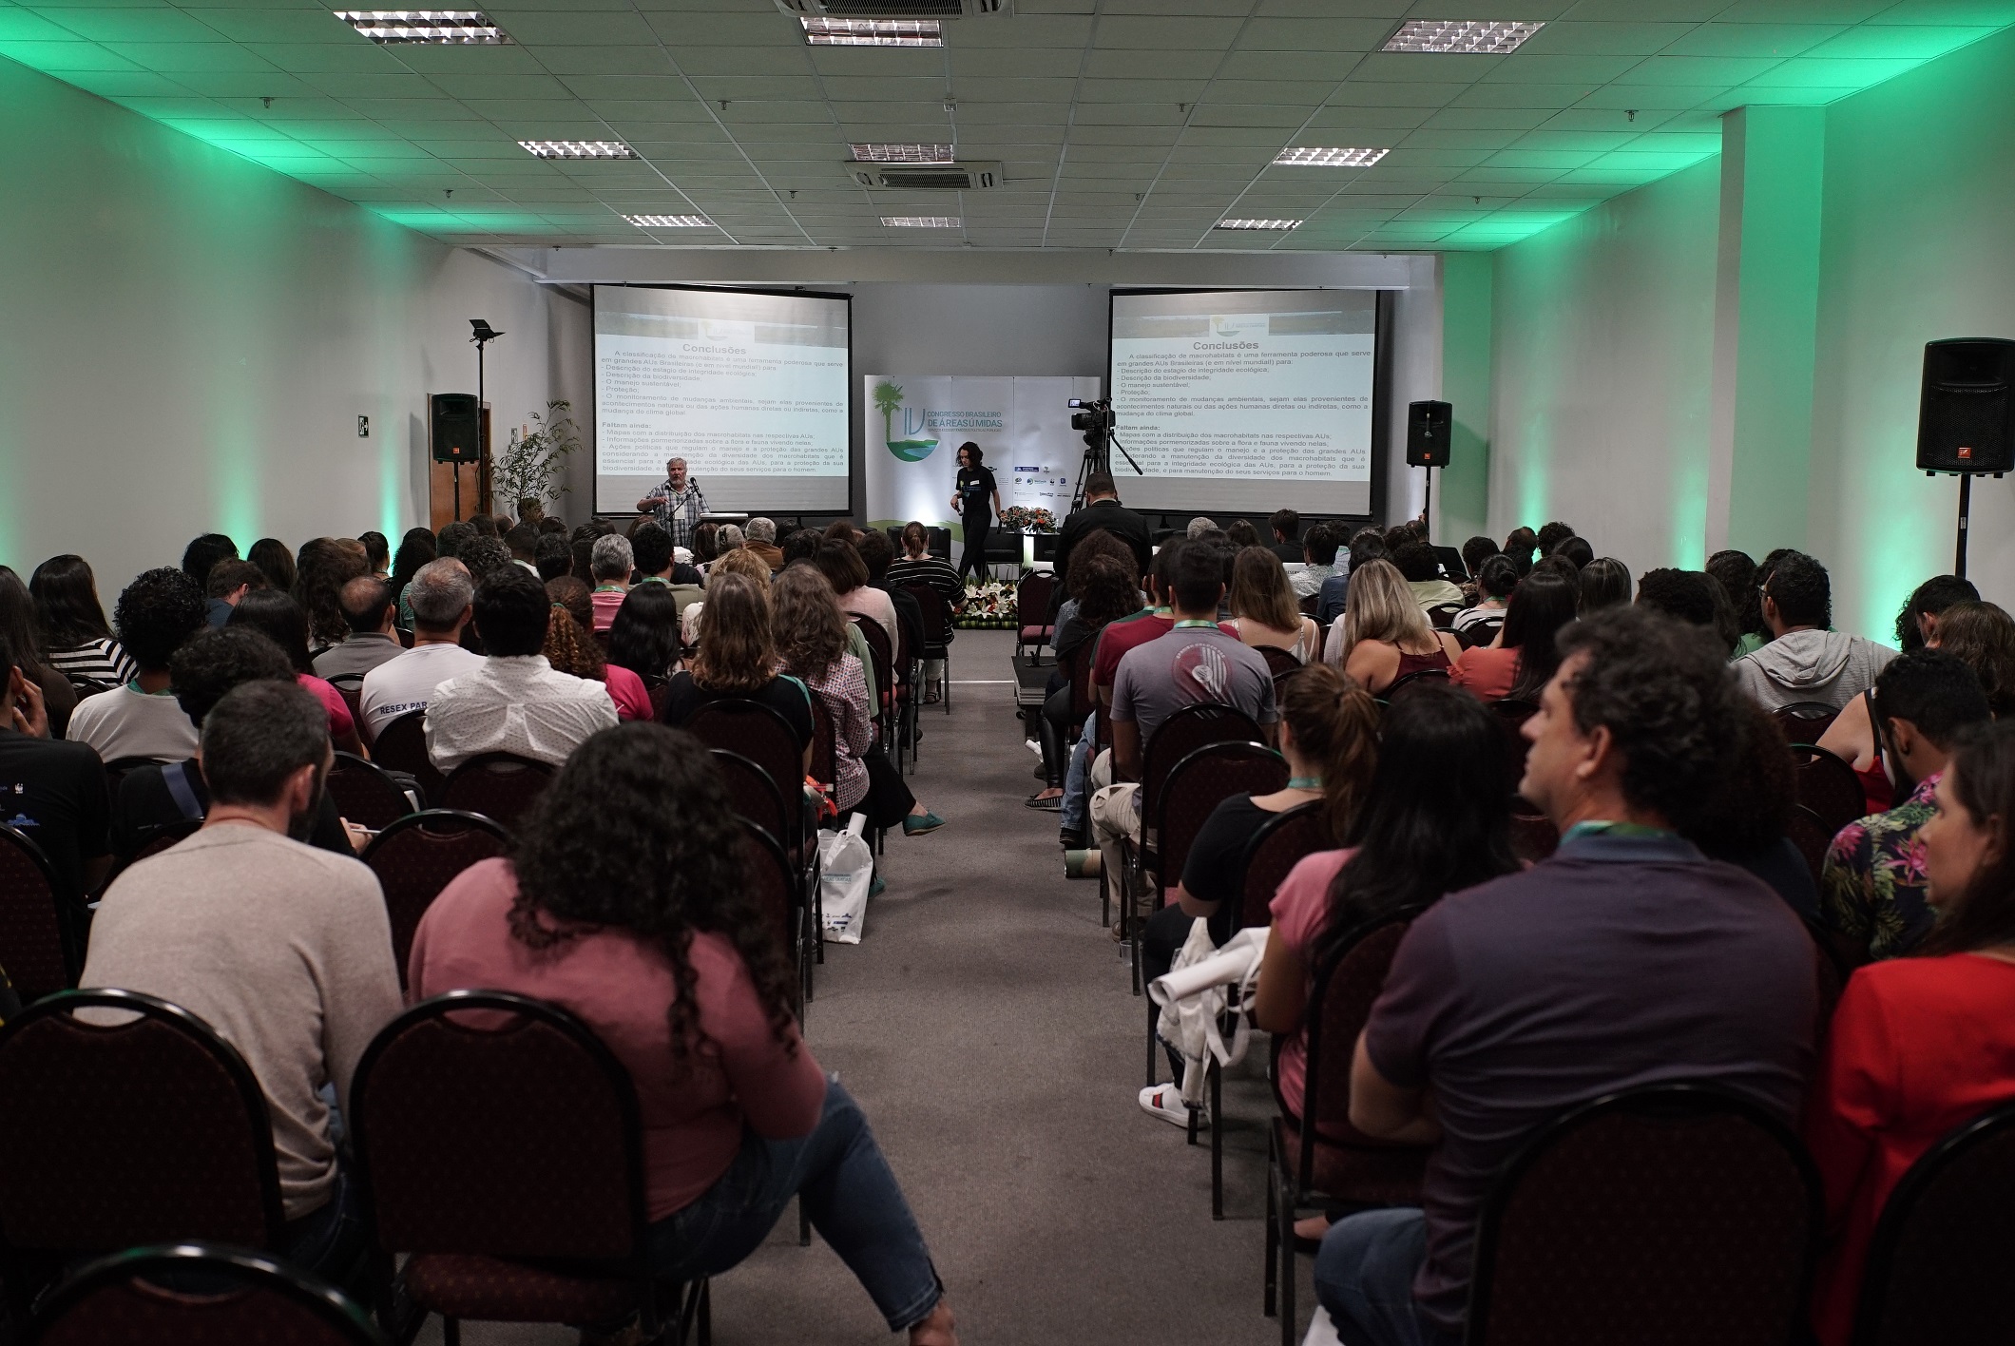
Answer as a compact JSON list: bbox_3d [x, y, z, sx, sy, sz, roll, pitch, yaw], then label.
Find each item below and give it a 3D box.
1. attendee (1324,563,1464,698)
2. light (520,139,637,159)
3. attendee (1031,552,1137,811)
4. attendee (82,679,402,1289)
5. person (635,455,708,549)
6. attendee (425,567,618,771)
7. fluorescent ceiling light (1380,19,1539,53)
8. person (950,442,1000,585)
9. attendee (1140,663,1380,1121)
[{"bbox_3d":[1.446,0.208,7.323,0.460,1.280,0.800,0,6,-1],"label":"attendee"},{"bbox_3d":[-2.457,-3.051,11.394,0.620,0.070,0.620,0,6,-1],"label":"light"},{"bbox_3d":[0.372,0.065,8.806,0.520,1.250,0.850,-1,6,-9],"label":"attendee"},{"bbox_3d":[-1.174,0.662,3.204,0.530,1.333,0.780,0,6,0],"label":"attendee"},{"bbox_3d":[-2.766,-0.968,16.466,0.600,1.720,0.420,0,6,-6],"label":"person"},{"bbox_3d":[-1.291,0.397,5.457,0.530,1.407,0.750,0,6,0],"label":"attendee"},{"bbox_3d":[1.892,-2.695,8.208,0.610,0.070,0.610,0,6,0],"label":"fluorescent ceiling light"},{"bbox_3d":[-0.339,-1.564,20.445,0.500,1.660,0.500,5,7,37],"label":"person"},{"bbox_3d":[0.588,0.544,4.605,0.560,1.180,0.920,-1,6,-15],"label":"attendee"}]

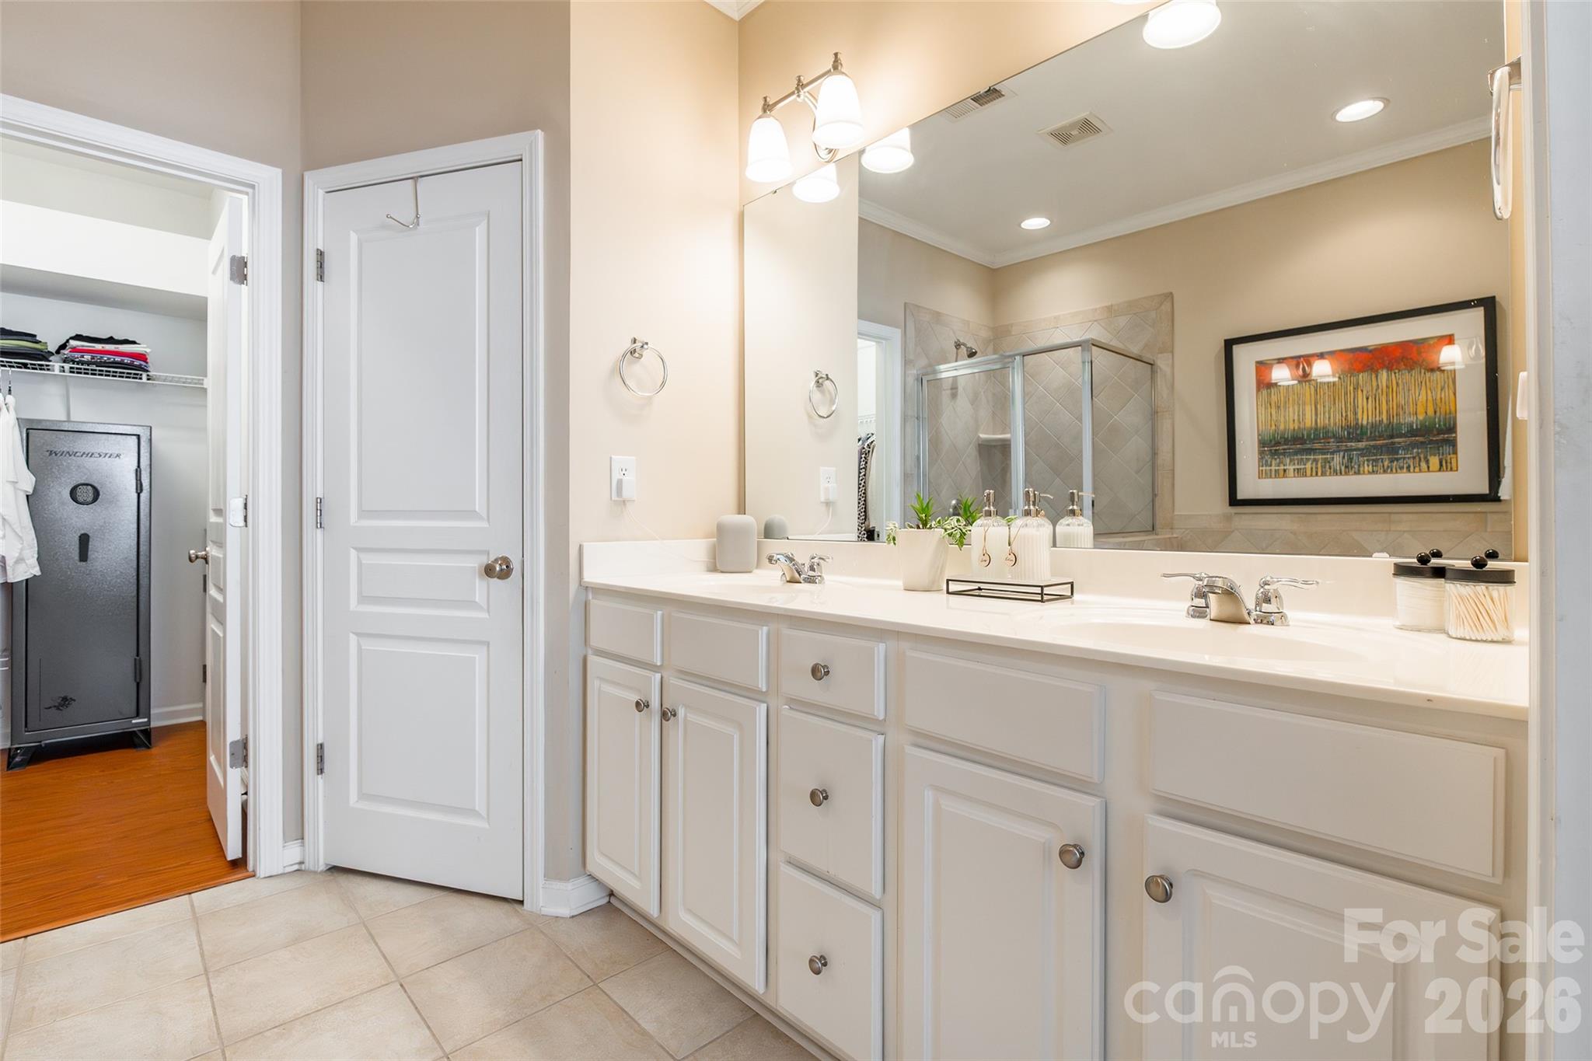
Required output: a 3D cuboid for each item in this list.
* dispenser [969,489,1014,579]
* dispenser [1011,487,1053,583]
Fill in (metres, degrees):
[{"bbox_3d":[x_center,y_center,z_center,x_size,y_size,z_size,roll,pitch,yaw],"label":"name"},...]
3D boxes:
[{"bbox_3d":[0.422,0.008,1.535,0.082,0.190,0.090,0,1,15],"label":"dispenser"},{"bbox_3d":[0.490,0.009,1.472,0.083,0.191,0.092,0,1,18],"label":"dispenser"}]

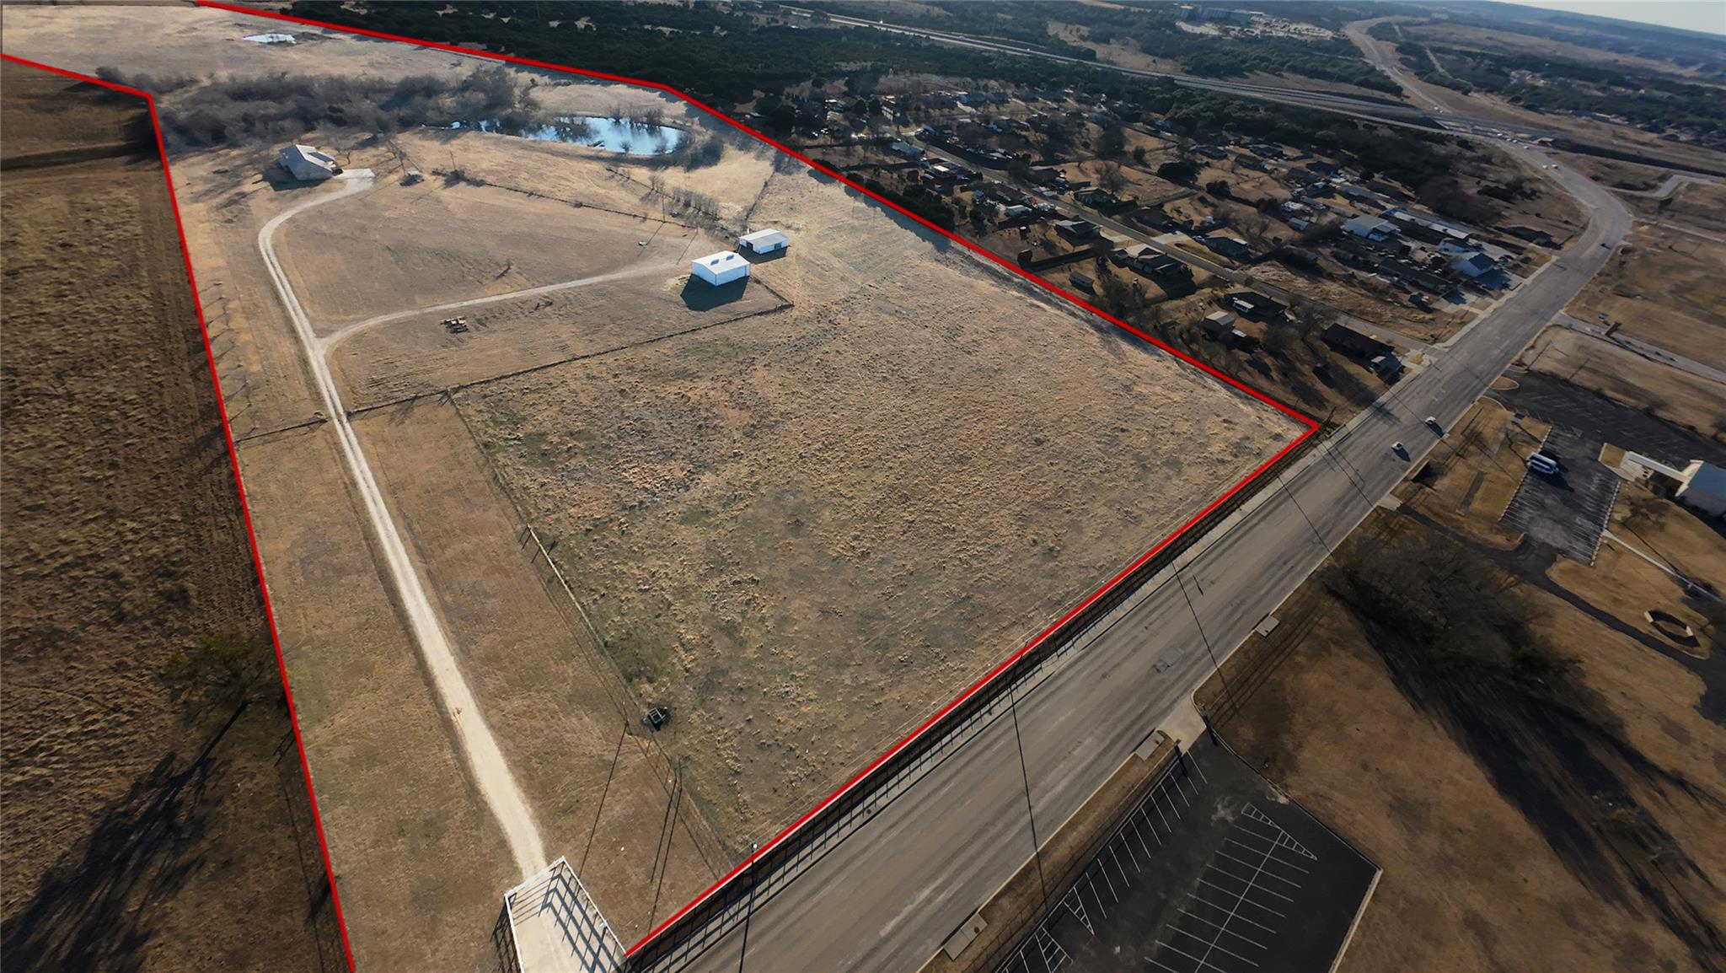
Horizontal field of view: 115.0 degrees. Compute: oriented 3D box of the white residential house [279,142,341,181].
[{"bbox_3d":[-221.034,-129.622,218.800,13.900,5.100,29.500,-32,58,-32],"label":"white residential house"}]

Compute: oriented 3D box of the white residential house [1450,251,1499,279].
[{"bbox_3d":[303.776,-111.298,273.460,22.500,5.300,12.400,-25,55,-28],"label":"white residential house"}]

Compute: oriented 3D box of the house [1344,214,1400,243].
[{"bbox_3d":[275.061,-139.878,296.661,21.500,5.000,18.500,-25,55,-28],"label":"house"}]

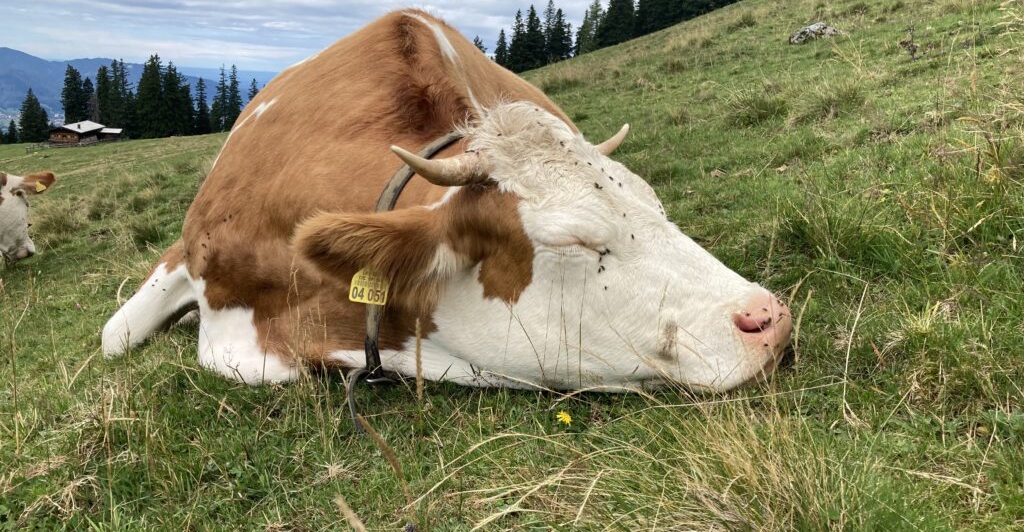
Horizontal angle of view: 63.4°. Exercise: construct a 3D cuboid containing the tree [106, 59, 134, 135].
[{"bbox_3d":[-105.725,-45.276,224.479,7.317,21.290,7.317,-3,15,-25],"label":"tree"}]

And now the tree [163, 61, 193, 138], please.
[{"bbox_3d":[-93.718,-46.553,232.827,8.433,20.710,8.433,-2,14,-22],"label":"tree"}]

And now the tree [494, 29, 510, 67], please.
[{"bbox_3d":[-2.546,-57.994,222.000,4.154,10.904,4.154,3,13,0],"label":"tree"}]

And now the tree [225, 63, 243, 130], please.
[{"bbox_3d":[-77.866,-47.158,232.212,5.046,18.170,5.046,-1,14,-18],"label":"tree"}]

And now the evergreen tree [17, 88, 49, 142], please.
[{"bbox_3d":[-68.218,-21.483,118.000,4.331,7.166,4.331,3,13,0],"label":"evergreen tree"}]

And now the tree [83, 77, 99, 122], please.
[{"bbox_3d":[-116.590,-44.027,229.731,4.715,16.650,4.715,-4,15,-26],"label":"tree"}]

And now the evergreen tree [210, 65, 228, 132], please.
[{"bbox_3d":[-78.395,-44.809,222.000,4.622,17.891,4.622,3,13,0],"label":"evergreen tree"}]

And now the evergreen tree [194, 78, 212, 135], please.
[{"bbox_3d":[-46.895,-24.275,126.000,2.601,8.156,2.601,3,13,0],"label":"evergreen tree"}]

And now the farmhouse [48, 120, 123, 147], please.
[{"bbox_3d":[-111.837,-35.051,219.026,13.078,5.300,19.905,0,14,-10],"label":"farmhouse"}]

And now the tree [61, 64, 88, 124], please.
[{"bbox_3d":[-119.371,-44.781,226.000,7.176,19.836,7.176,3,13,0],"label":"tree"}]

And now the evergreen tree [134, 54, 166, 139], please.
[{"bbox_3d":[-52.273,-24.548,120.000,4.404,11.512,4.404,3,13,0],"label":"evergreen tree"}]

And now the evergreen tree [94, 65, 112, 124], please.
[{"bbox_3d":[-112.445,-45.318,228.000,4.541,19.739,4.541,3,13,0],"label":"evergreen tree"}]

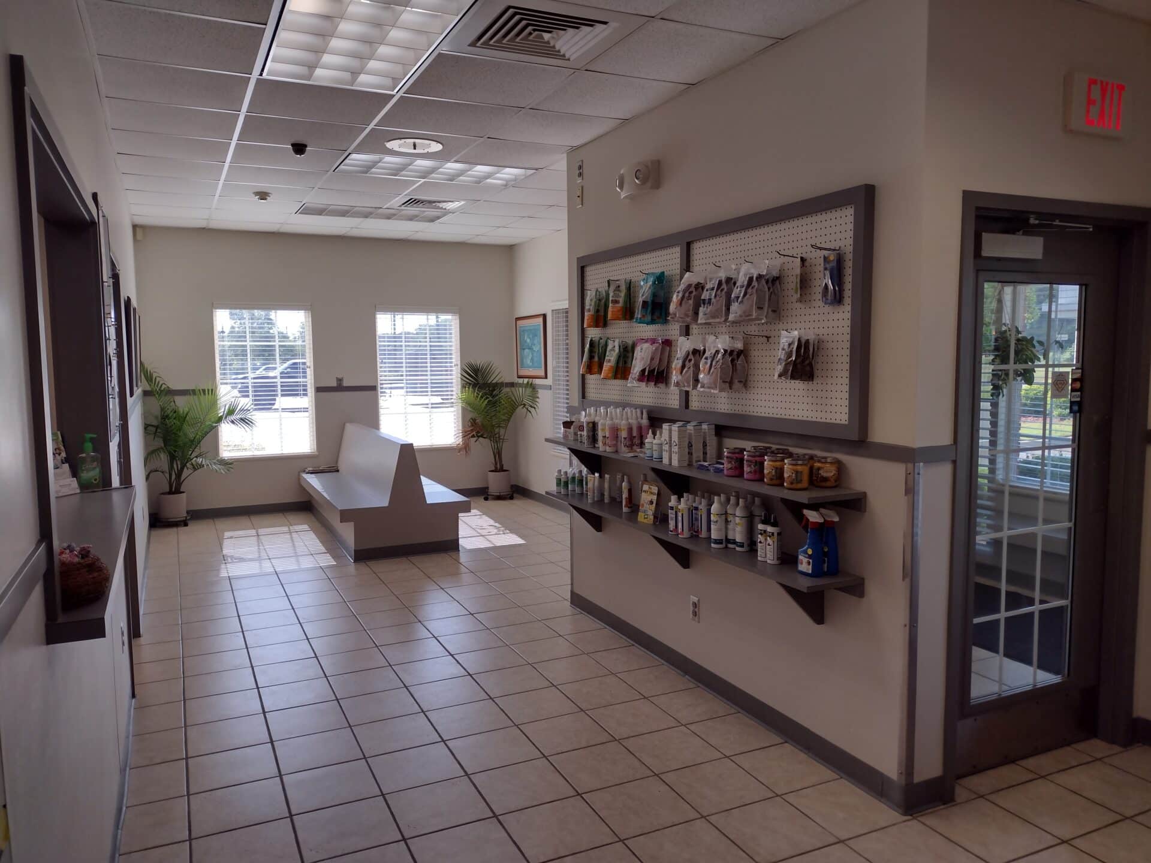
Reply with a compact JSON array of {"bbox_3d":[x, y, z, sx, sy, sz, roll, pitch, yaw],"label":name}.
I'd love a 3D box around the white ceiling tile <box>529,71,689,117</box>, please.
[{"bbox_3d":[0.147,-1.536,4.112,0.539,0.020,0.600,-3,5,-25],"label":"white ceiling tile"}]

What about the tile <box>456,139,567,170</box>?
[{"bbox_3d":[-0.345,-1.625,5.224,0.575,0.020,0.600,-3,5,-25],"label":"tile"}]

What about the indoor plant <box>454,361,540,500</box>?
[{"bbox_3d":[-0.790,0.016,9.102,0.810,1.440,0.790,0,5,0],"label":"indoor plant"}]

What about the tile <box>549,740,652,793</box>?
[{"bbox_3d":[0.094,1.261,3.373,0.307,0.010,0.307,-3,6,-24],"label":"tile"}]

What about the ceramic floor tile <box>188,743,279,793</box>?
[{"bbox_3d":[-1.295,1.275,3.397,0.307,0.010,0.307,-3,6,-24],"label":"ceramic floor tile"}]

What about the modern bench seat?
[{"bbox_3d":[-1.723,0.421,7.748,0.995,0.865,2.200,-3,6,-24],"label":"modern bench seat"}]

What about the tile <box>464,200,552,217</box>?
[{"bbox_3d":[-0.544,-1.776,7.139,0.600,0.020,0.600,-3,6,-25],"label":"tile"}]

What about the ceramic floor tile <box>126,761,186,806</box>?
[{"bbox_3d":[-1.532,1.296,3.303,0.197,0.010,0.305,-4,6,-24],"label":"ceramic floor tile"}]

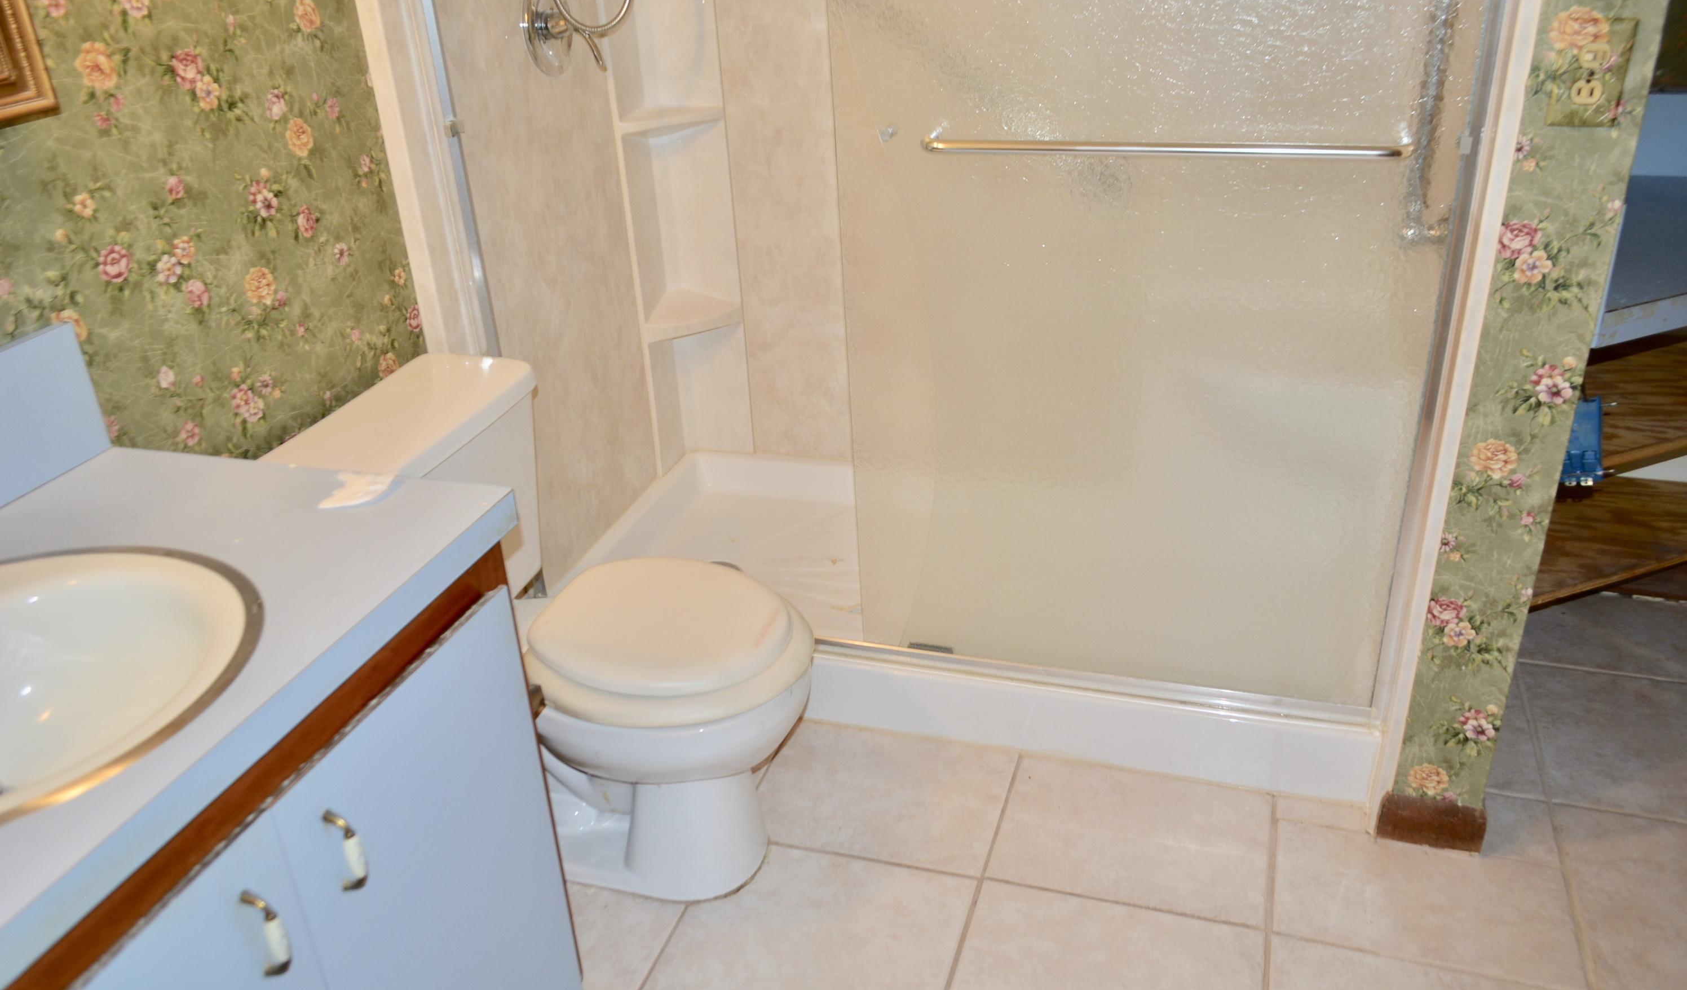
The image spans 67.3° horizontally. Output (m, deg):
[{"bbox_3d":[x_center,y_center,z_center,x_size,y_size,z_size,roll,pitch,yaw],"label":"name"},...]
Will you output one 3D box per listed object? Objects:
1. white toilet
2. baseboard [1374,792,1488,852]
[{"bbox_3d":[-0.397,0.229,1.887,0.735,0.690,0.520,6,28,18],"label":"white toilet"},{"bbox_3d":[0.883,0.489,1.902,0.149,0.088,0.017,6,28,18],"label":"baseboard"}]

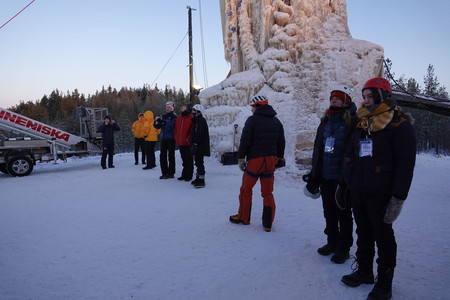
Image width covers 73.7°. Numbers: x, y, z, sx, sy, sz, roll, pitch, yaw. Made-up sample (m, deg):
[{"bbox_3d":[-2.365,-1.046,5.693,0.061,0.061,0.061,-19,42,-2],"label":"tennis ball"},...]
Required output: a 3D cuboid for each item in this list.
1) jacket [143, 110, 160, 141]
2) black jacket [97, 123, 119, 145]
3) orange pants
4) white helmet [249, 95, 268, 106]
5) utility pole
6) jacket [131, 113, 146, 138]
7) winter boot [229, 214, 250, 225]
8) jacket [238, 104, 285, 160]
[{"bbox_3d":[-2.254,-0.741,9.300,0.520,0.920,0.400,-4,6,-33],"label":"jacket"},{"bbox_3d":[-3.757,-0.511,9.700,0.680,0.740,0.420,-2,6,-21],"label":"black jacket"},{"bbox_3d":[0.456,0.574,4.170,0.420,1.020,0.420,-3,6,-25],"label":"orange pants"},{"bbox_3d":[0.462,-0.660,4.050,0.275,0.155,0.210,3,6,31],"label":"white helmet"},{"bbox_3d":[-2.010,-4.230,18.000,0.380,8.300,0.300,0,5,0],"label":"utility pole"},{"bbox_3d":[-2.880,-0.816,10.200,0.560,0.860,0.360,-2,6,-21],"label":"jacket"},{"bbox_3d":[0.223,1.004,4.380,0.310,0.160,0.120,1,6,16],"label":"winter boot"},{"bbox_3d":[0.508,-0.236,4.100,0.560,0.730,0.380,-3,6,-24],"label":"jacket"}]

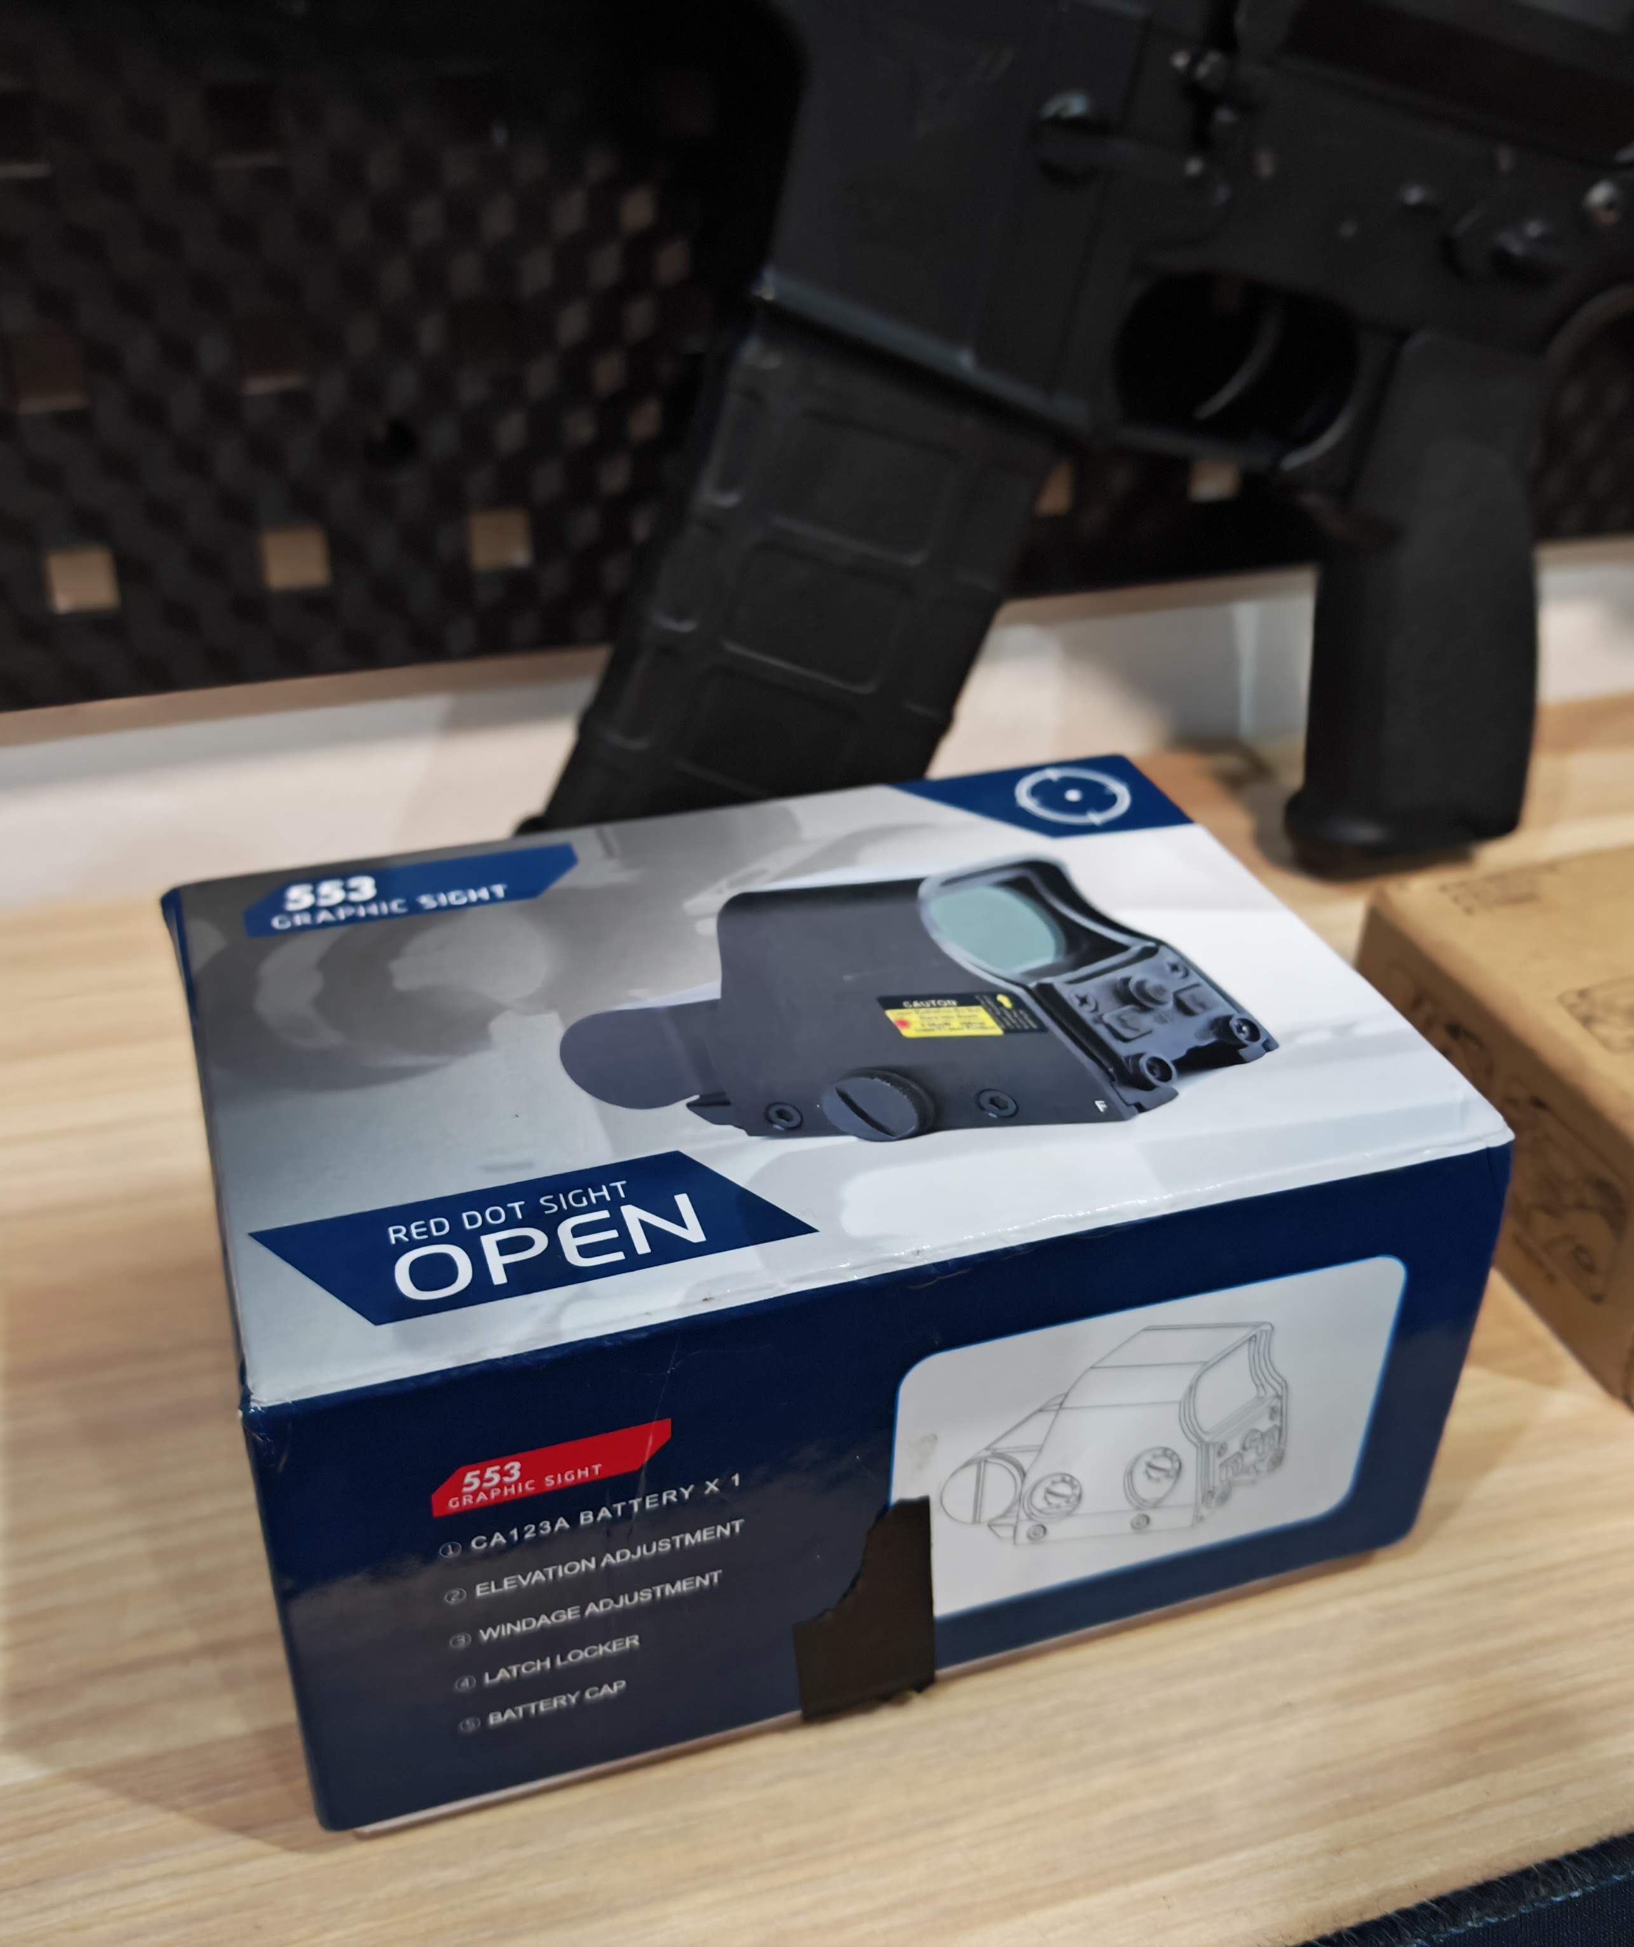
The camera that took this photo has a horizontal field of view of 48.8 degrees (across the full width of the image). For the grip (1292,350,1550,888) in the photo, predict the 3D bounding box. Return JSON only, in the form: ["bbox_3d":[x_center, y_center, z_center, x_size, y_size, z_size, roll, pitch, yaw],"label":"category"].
[{"bbox_3d":[0.132,-0.082,0.396,0.051,0.113,0.033,-14,35,-11],"label":"grip"}]

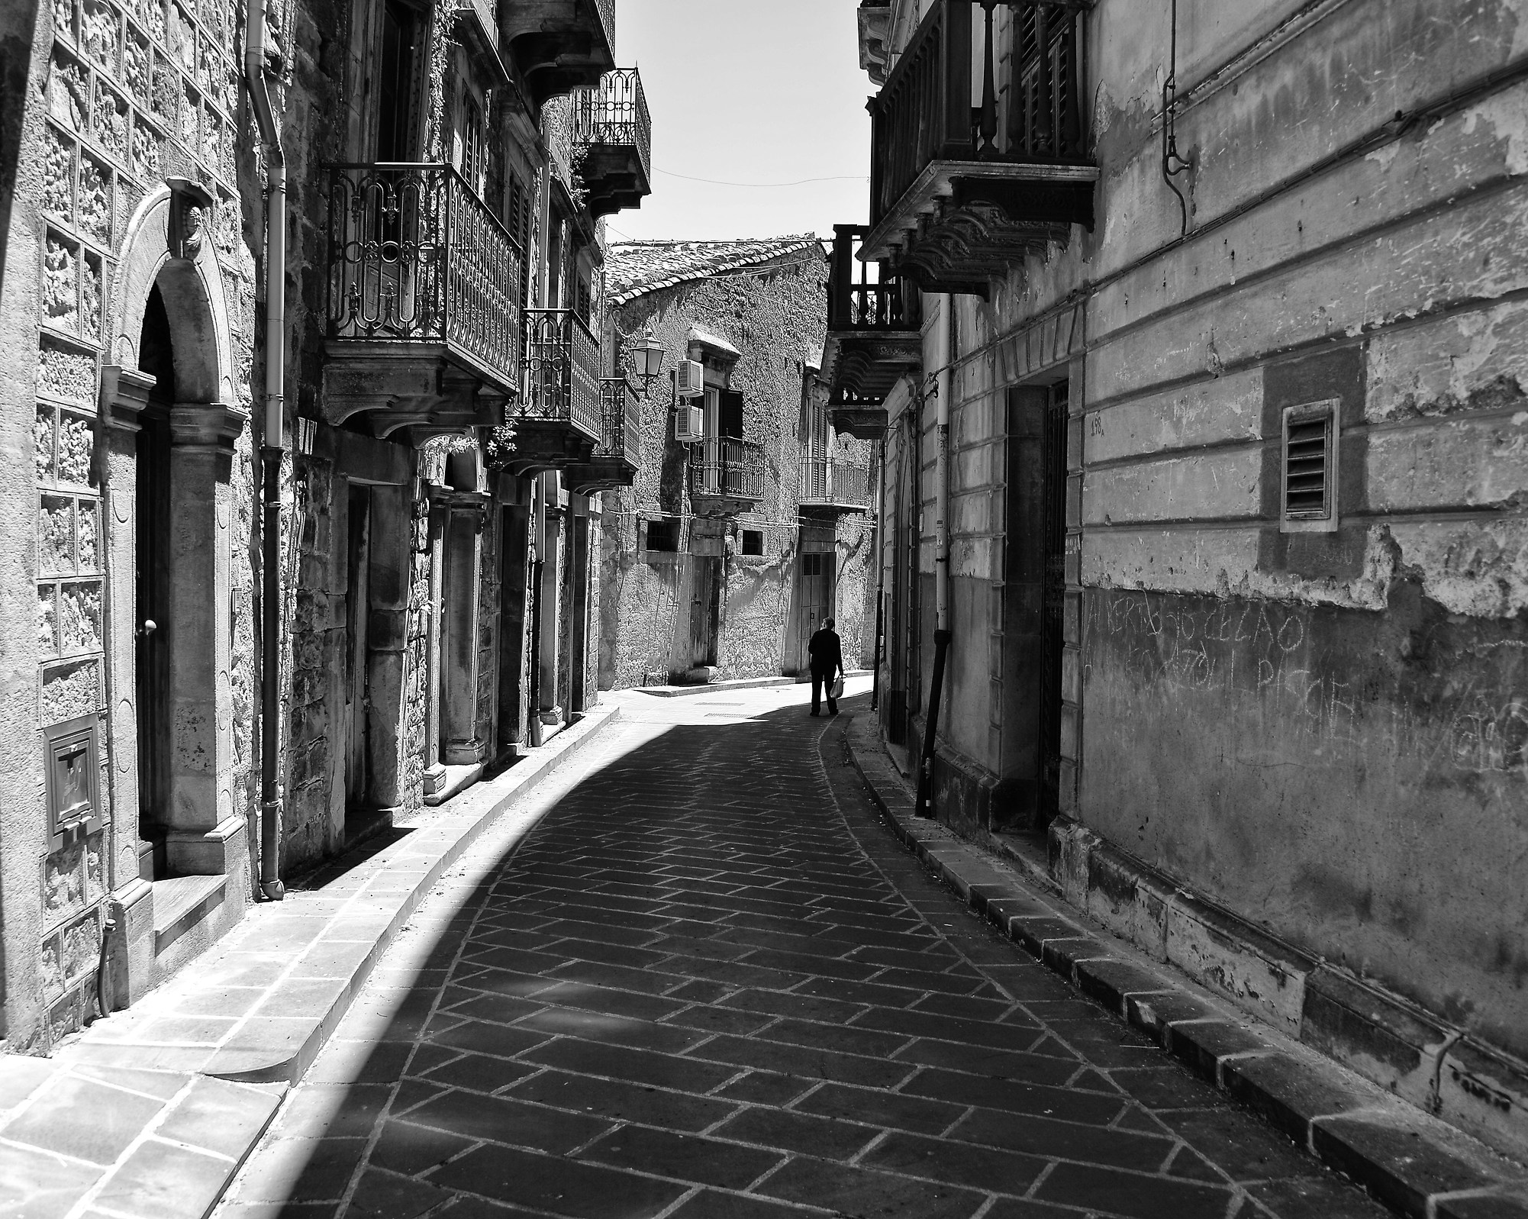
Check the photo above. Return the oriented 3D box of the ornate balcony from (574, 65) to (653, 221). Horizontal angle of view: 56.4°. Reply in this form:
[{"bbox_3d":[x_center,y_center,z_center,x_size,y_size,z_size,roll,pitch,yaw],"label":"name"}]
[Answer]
[{"bbox_3d":[-2.020,-6.220,19.250,0.820,1.480,2.200,1,2,1],"label":"ornate balcony"}]

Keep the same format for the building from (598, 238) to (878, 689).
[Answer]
[{"bbox_3d":[0.300,-3.513,30.800,1.200,10.100,13.000,2,2,25],"label":"building"}]

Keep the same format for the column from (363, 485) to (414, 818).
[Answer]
[{"bbox_3d":[-2.600,0.277,9.900,0.280,2.270,0.250,1,2,0],"label":"column"}]

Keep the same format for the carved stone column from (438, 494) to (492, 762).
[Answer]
[{"bbox_3d":[-2.550,0.175,12.150,0.320,2.300,0.420,1,2,0],"label":"carved stone column"}]

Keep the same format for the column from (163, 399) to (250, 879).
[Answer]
[{"bbox_3d":[-2.390,0.130,6.140,0.250,2.020,0.370,1,2,-6],"label":"column"}]

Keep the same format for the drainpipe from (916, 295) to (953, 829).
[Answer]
[{"bbox_3d":[1.200,-0.360,10.000,0.210,3.650,0.120,1,2,-5],"label":"drainpipe"}]

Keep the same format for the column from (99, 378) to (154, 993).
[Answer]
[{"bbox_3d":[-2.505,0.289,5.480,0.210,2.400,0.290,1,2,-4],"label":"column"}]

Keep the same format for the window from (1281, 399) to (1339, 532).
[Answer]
[{"bbox_3d":[2.132,-0.552,5.513,0.100,0.500,0.430,1,2,-7],"label":"window"}]

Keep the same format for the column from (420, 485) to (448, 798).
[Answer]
[{"bbox_3d":[-2.480,0.240,10.600,0.260,2.280,0.370,1,2,0],"label":"column"}]

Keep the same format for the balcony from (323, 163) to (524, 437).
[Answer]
[{"bbox_3d":[-2.110,-1.810,9.180,0.730,1.420,2.420,1,2,0],"label":"balcony"}]

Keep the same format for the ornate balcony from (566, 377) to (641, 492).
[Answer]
[{"bbox_3d":[-2.100,-2.185,18.750,0.730,1.420,2.450,1,2,0],"label":"ornate balcony"}]

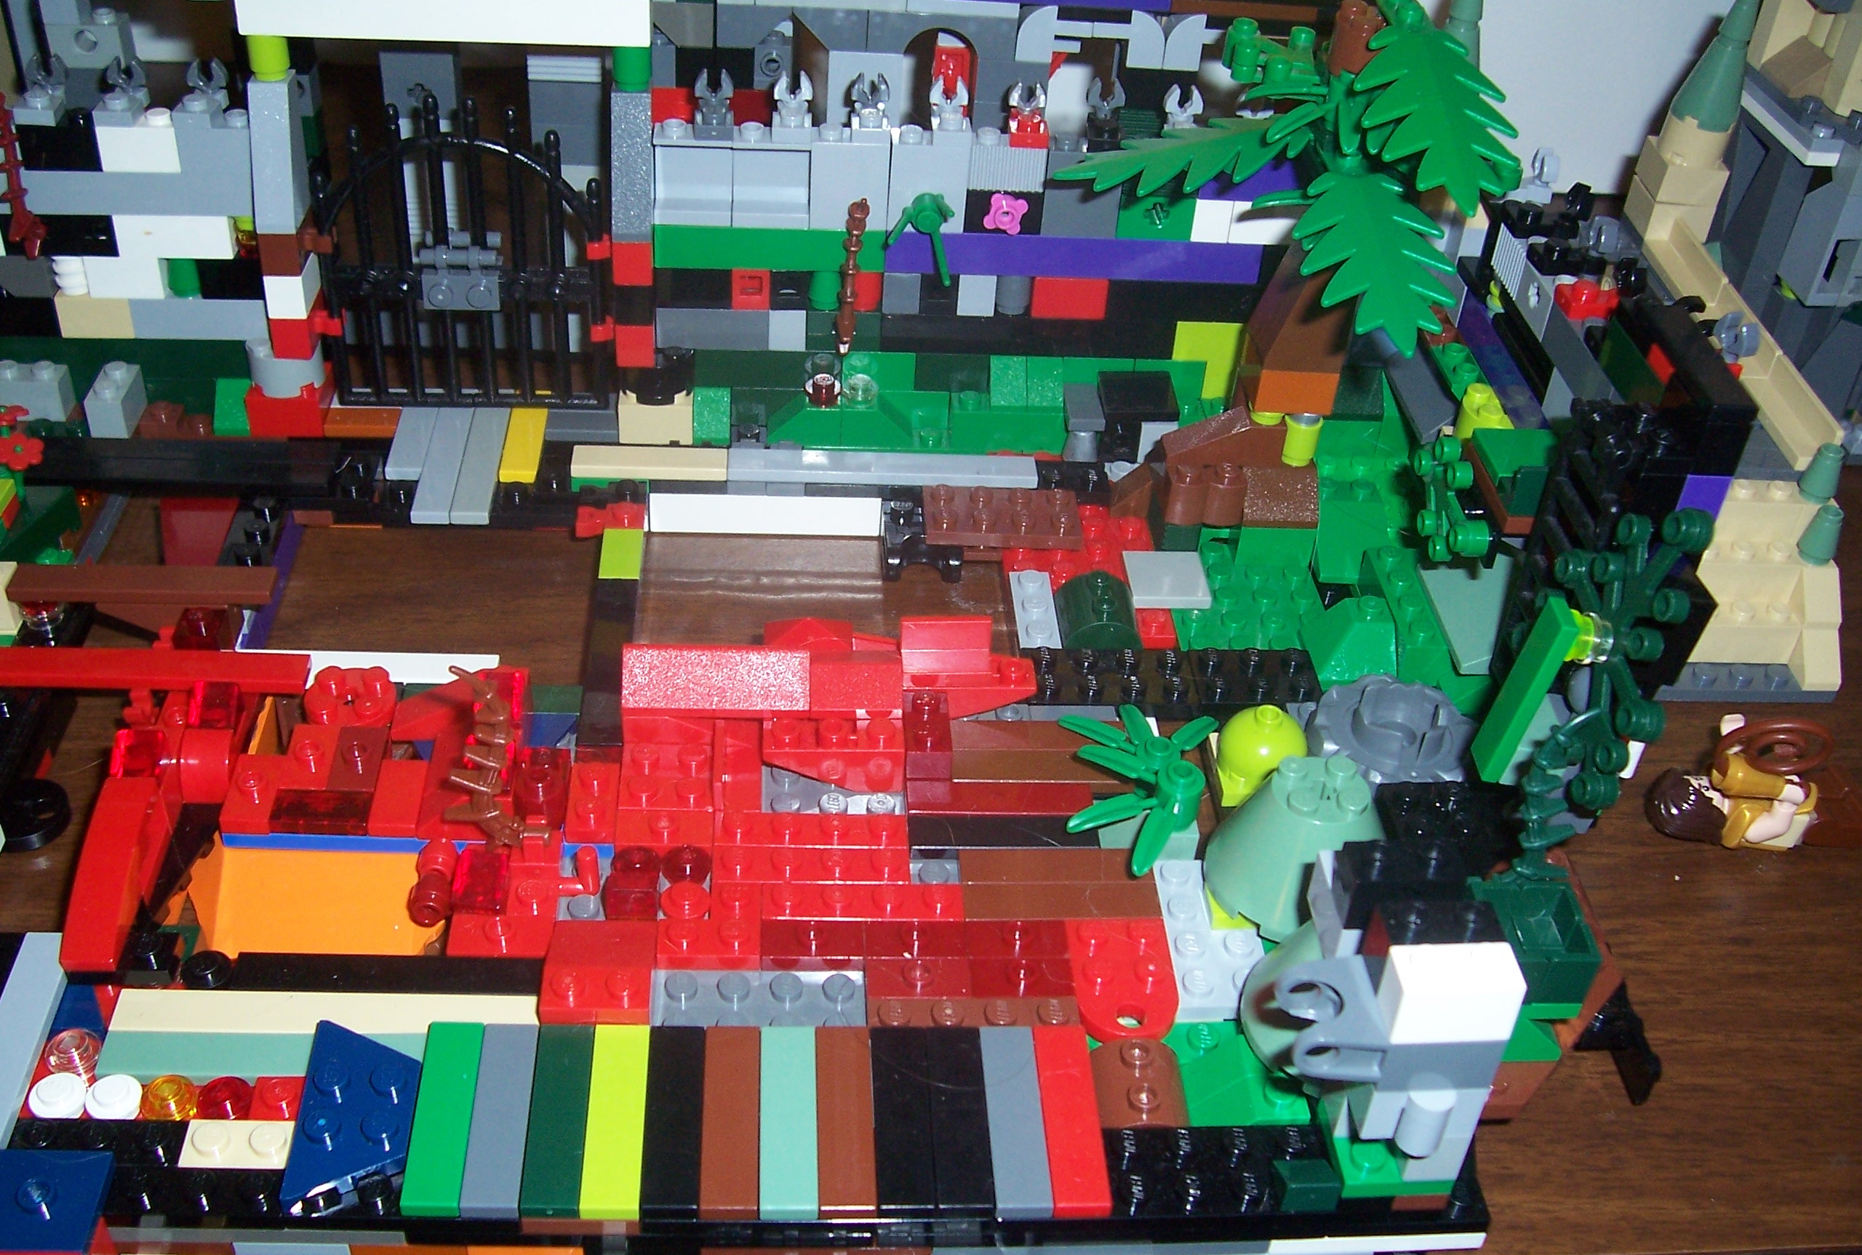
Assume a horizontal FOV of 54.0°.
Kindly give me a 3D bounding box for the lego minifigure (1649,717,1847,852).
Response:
[{"bbox_3d":[0.150,0.030,0.331,0.042,0.017,0.021,-1,38,-8],"label":"lego minifigure"}]

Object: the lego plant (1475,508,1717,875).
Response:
[{"bbox_3d":[0.103,0.008,0.285,0.024,0.054,0.032,1,37,-5],"label":"lego plant"}]

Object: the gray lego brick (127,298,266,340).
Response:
[{"bbox_3d":[-0.162,-0.071,0.410,0.032,0.010,0.008,1,35,-5],"label":"gray lego brick"}]

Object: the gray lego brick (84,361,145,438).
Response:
[{"bbox_3d":[-0.175,-0.049,0.391,0.008,0.011,0.016,1,37,-5],"label":"gray lego brick"}]

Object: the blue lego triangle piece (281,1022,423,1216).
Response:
[{"bbox_3d":[-0.080,0.068,0.256,0.016,0.005,0.032,1,37,-5],"label":"blue lego triangle piece"}]

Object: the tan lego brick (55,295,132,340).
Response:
[{"bbox_3d":[-0.180,-0.069,0.396,0.016,0.010,0.008,1,37,-5],"label":"tan lego brick"}]

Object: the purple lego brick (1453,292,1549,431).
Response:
[{"bbox_3d":[0.118,-0.049,0.364,0.008,0.010,0.064,2,37,-4],"label":"purple lego brick"}]

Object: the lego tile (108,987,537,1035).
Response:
[{"bbox_3d":[-0.088,0.058,0.270,0.064,0.003,0.008,1,36,-5],"label":"lego tile"}]

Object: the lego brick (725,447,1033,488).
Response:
[{"bbox_3d":[-0.010,-0.033,0.382,0.064,0.003,0.008,1,37,-5],"label":"lego brick"}]

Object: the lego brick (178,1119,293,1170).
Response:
[{"bbox_3d":[-0.094,0.071,0.250,0.016,0.005,0.008,1,36,-5],"label":"lego brick"}]

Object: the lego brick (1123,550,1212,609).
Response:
[{"bbox_3d":[0.048,-0.010,0.376,0.016,0.003,0.016,1,36,-5],"label":"lego brick"}]

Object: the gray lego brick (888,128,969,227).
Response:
[{"bbox_3d":[-0.001,-0.093,0.377,0.016,0.020,0.008,1,35,-5],"label":"gray lego brick"}]

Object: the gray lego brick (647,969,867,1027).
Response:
[{"bbox_3d":[-0.026,0.060,0.278,0.032,0.005,0.016,1,37,-5],"label":"gray lego brick"}]

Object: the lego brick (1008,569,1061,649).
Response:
[{"bbox_3d":[0.021,-0.003,0.373,0.008,0.005,0.024,1,36,-5],"label":"lego brick"}]

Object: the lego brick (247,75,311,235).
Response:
[{"bbox_3d":[-0.129,-0.095,0.362,0.008,0.031,0.015,3,36,-7],"label":"lego brick"}]

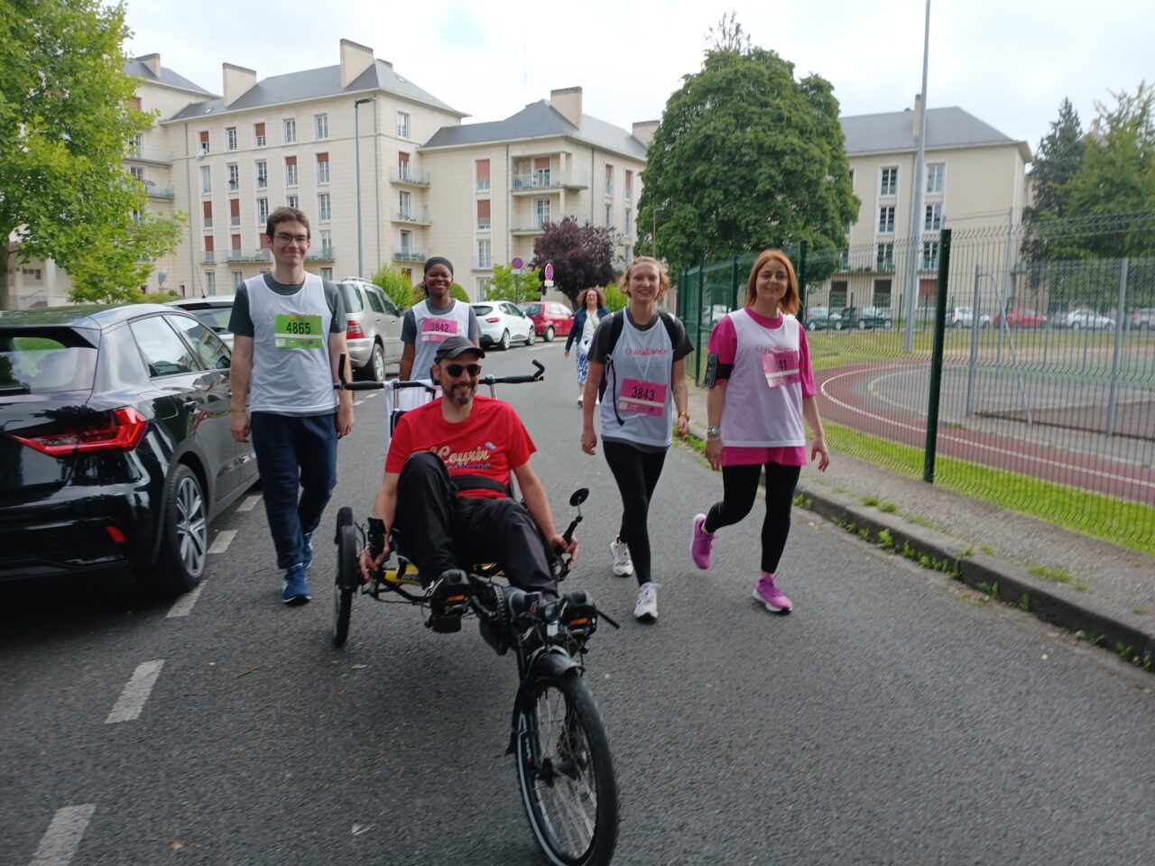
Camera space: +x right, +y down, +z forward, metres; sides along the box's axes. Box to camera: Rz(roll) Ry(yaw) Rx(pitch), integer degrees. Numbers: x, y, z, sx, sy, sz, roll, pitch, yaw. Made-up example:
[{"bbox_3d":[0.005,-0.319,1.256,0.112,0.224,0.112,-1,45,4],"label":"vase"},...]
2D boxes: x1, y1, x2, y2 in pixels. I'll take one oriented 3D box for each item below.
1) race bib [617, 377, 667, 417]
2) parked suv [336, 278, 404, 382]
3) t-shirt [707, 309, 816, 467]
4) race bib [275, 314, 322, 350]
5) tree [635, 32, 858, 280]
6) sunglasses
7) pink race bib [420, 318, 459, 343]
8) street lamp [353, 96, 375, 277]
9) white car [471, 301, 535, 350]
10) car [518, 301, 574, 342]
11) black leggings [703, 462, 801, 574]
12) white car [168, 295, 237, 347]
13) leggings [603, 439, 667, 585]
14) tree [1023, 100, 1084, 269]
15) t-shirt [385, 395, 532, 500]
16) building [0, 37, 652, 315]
[{"bbox_3d":[0.303,-0.165,4.020,0.212,0.150,0.015,10,7,-7],"label":"race bib"},{"bbox_3d":[-4.387,-2.016,16.715,1.860,1.820,4.620,1,8,2],"label":"parked suv"},{"bbox_3d":[0.869,-0.207,4.081,0.490,0.740,0.310,-1,9,-14],"label":"t-shirt"},{"bbox_3d":[-1.282,-0.467,3.990,0.214,0.150,0.015,-2,9,-19],"label":"race bib"},{"bbox_3d":[9.269,-13.551,47.525,12.100,16.040,11.600,1,8,0],"label":"tree"},{"bbox_3d":[-0.465,-0.254,3.398,0.145,0.048,0.145,-3,9,-27],"label":"sunglasses"},{"bbox_3d":[-0.842,-0.624,5.300,0.212,0.150,0.015,4,7,-14],"label":"pink race bib"},{"bbox_3d":[-6.916,-6.899,28.490,0.720,8.000,0.250,2,8,6],"label":"street lamp"},{"bbox_3d":[-2.578,-3.418,27.297,1.760,1.450,4.060,3,9,14],"label":"white car"},{"bbox_3d":[-1.207,-4.361,33.928,1.700,1.480,3.820,4,9,22],"label":"car"},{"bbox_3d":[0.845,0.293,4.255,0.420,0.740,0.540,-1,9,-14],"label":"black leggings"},{"bbox_3d":[-3.984,-0.974,10.832,1.770,1.470,4.150,0,8,-7],"label":"white car"},{"bbox_3d":[0.245,0.285,4.306,0.340,0.800,0.660,-1,9,-14],"label":"leggings"},{"bbox_3d":[33.769,-15.045,60.401,5.200,15.870,5.200,1,8,0],"label":"tree"},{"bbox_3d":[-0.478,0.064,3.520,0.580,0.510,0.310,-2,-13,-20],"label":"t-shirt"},{"bbox_3d":[-20.007,-20.796,73.758,44.000,22.000,26.000,6,10,31],"label":"building"}]

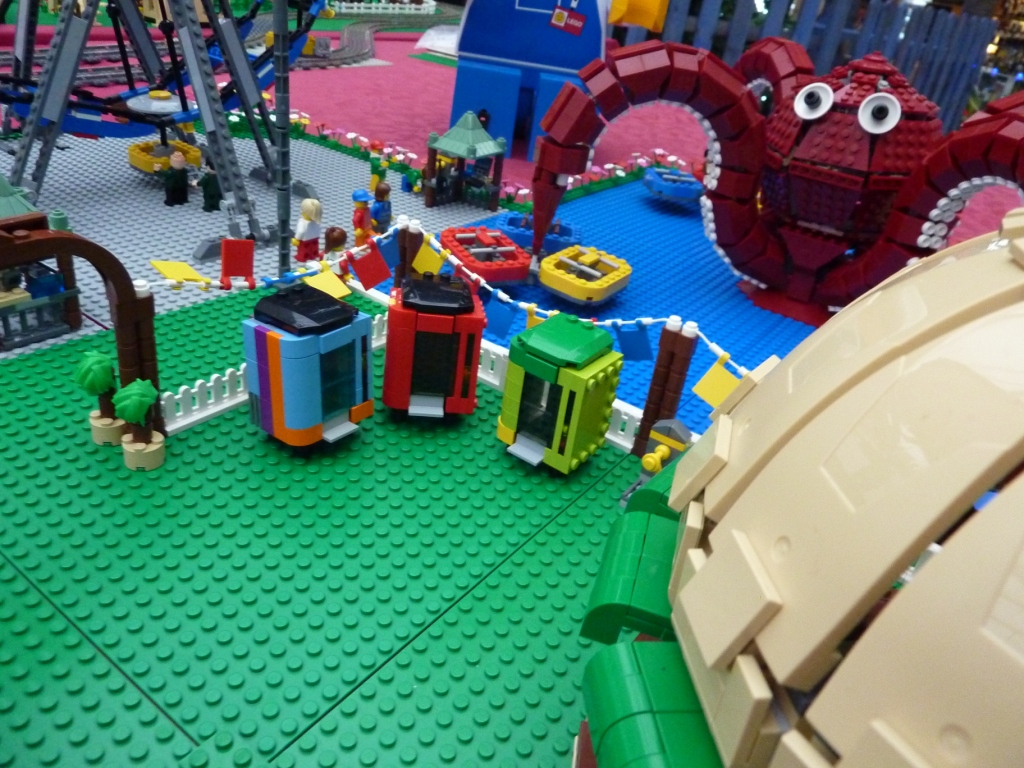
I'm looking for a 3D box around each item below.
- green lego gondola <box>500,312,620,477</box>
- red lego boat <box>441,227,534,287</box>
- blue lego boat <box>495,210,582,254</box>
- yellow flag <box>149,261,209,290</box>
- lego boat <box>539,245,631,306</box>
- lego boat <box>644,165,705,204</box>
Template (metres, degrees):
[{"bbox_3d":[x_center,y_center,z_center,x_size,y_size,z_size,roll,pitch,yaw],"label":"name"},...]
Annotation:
[{"bbox_3d":[0.018,0.002,0.327,0.046,0.058,0.039,26,33,27],"label":"green lego gondola"},{"bbox_3d":[-0.019,-0.086,0.494,0.048,0.016,0.064,-8,34,-29],"label":"red lego boat"},{"bbox_3d":[0.021,-0.113,0.561,0.062,0.017,0.048,10,30,0],"label":"blue lego boat"},{"bbox_3d":[-0.139,-0.046,0.310,0.021,0.004,0.016,39,21,22],"label":"yellow flag"},{"bbox_3d":[0.050,-0.071,0.488,0.048,0.016,0.064,25,32,25],"label":"lego boat"},{"bbox_3d":[0.153,-0.191,0.707,0.048,0.017,0.062,7,30,-4],"label":"lego boat"}]

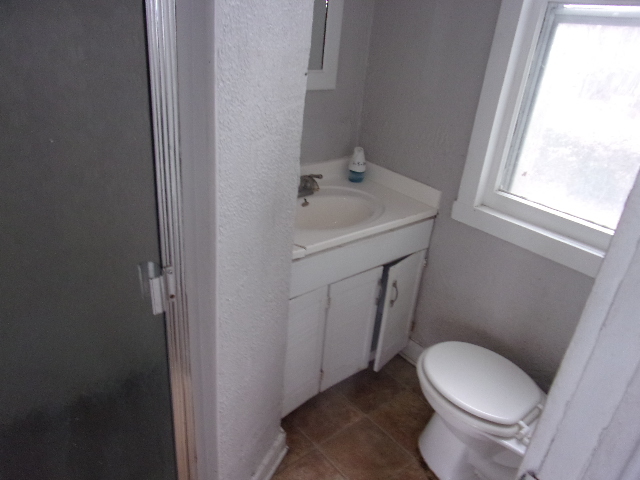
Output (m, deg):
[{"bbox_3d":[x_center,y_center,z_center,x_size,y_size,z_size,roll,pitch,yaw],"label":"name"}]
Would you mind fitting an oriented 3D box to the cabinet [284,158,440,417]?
[{"bbox_3d":[-0.006,0.203,2.154,0.882,0.972,0.562,-16,33,-34],"label":"cabinet"}]

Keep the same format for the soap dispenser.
[{"bbox_3d":[0.193,-0.386,2.282,0.087,0.172,0.078,-3,28,-14],"label":"soap dispenser"}]

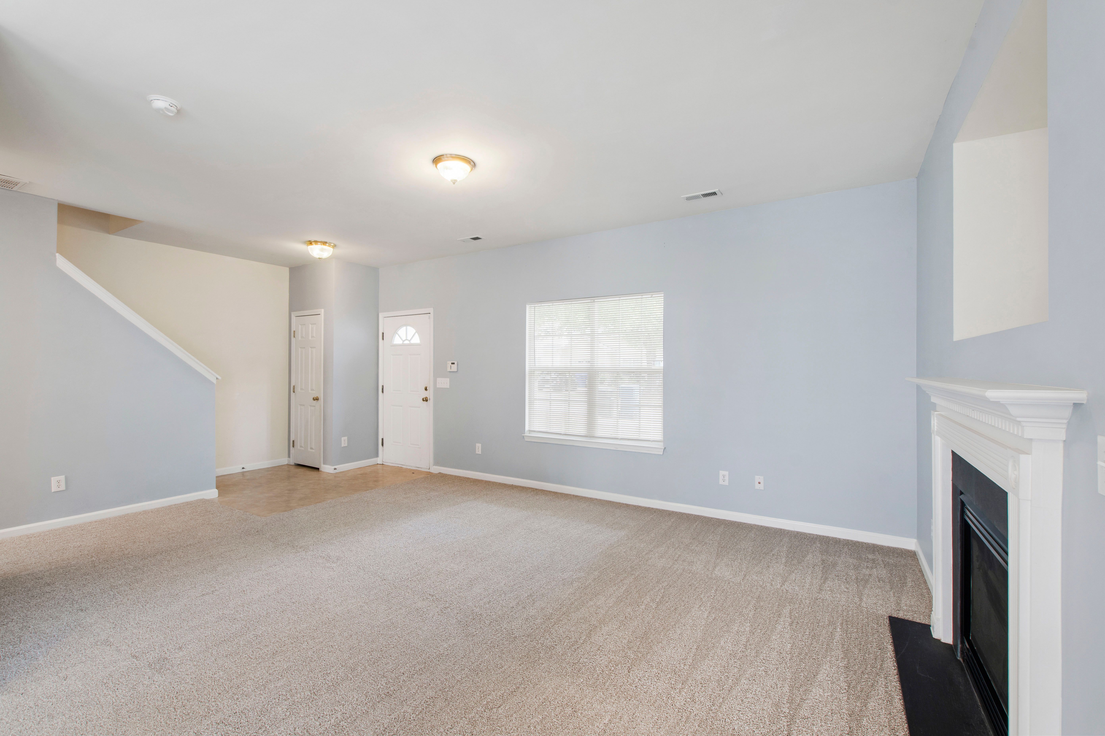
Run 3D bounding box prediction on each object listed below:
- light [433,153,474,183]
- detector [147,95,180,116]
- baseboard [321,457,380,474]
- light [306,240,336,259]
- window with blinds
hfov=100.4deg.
[{"bbox_3d":[-0.681,-1.350,3.199,0.295,0.148,0.295,0,0,0],"label":"light"},{"bbox_3d":[-2.093,-1.410,2.482,0.140,0.052,0.140,0,-1,32],"label":"detector"},{"bbox_3d":[-2.718,1.310,6.245,0.240,0.090,0.700,0,-1,32],"label":"baseboard"},{"bbox_3d":[-2.652,-1.341,5.274,0.305,0.160,0.305,0,-1,32],"label":"light"},{"bbox_3d":[0.381,0.047,4.774,1.600,1.530,0.120,0,-1,32],"label":"window with blinds"}]

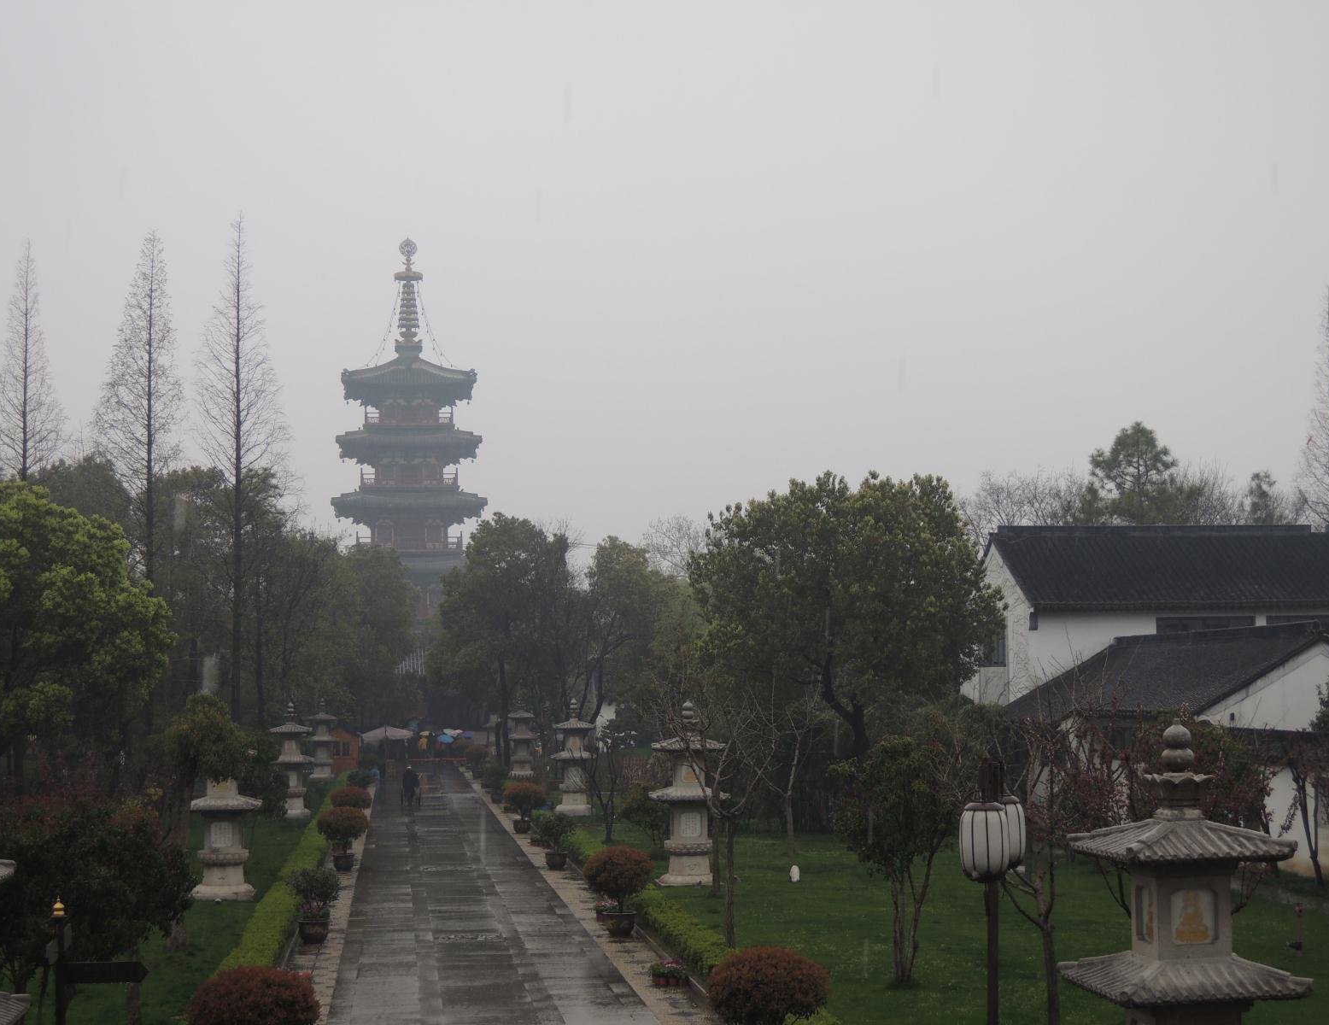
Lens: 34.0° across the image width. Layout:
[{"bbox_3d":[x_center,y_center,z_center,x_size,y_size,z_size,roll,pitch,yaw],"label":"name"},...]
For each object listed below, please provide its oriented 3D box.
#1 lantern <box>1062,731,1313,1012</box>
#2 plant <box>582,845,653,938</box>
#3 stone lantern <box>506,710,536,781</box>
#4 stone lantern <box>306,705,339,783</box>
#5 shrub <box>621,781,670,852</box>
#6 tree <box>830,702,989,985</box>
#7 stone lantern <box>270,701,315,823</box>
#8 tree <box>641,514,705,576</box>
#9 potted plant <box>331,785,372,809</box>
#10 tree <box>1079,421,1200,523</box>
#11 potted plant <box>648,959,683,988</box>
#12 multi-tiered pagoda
[{"bbox_3d":[4.407,3.902,18.500,1.600,4.250,1.600,1,-5,-7],"label":"lantern"},{"bbox_3d":[-0.879,7.161,41.079,1.280,1.650,1.280,0,-5,-1],"label":"plant"},{"bbox_3d":[-7.334,11.548,111.302,1.400,4.200,1.400,1,-5,-7],"label":"stone lantern"},{"bbox_3d":[-18.818,12.593,119.818,1.620,4.372,1.620,0,-5,-7],"label":"stone lantern"},{"bbox_3d":[-0.542,9.157,65.619,1.700,2.069,1.700,0,-5,-7],"label":"shrub"},{"bbox_3d":[3.831,5.171,33.946,2.350,4.250,2.200,-1,-5,6],"label":"tree"},{"bbox_3d":[-14.074,9.408,82.404,1.620,4.497,1.620,0,-5,-7],"label":"stone lantern"},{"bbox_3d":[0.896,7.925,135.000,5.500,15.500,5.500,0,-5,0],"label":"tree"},{"bbox_3d":[-9.727,8.987,67.287,1.300,0.900,1.300,1,-5,-8],"label":"potted plant"},{"bbox_3d":[22.820,4.408,105.355,6.000,17.803,6.000,0,-5,-7],"label":"tree"},{"bbox_3d":[0.025,7.223,34.195,0.540,0.400,0.280,1,-5,-7],"label":"potted plant"},{"bbox_3d":[-22.126,-1.834,188.433,15.000,44.473,15.000,0,-5,-7],"label":"multi-tiered pagoda"}]

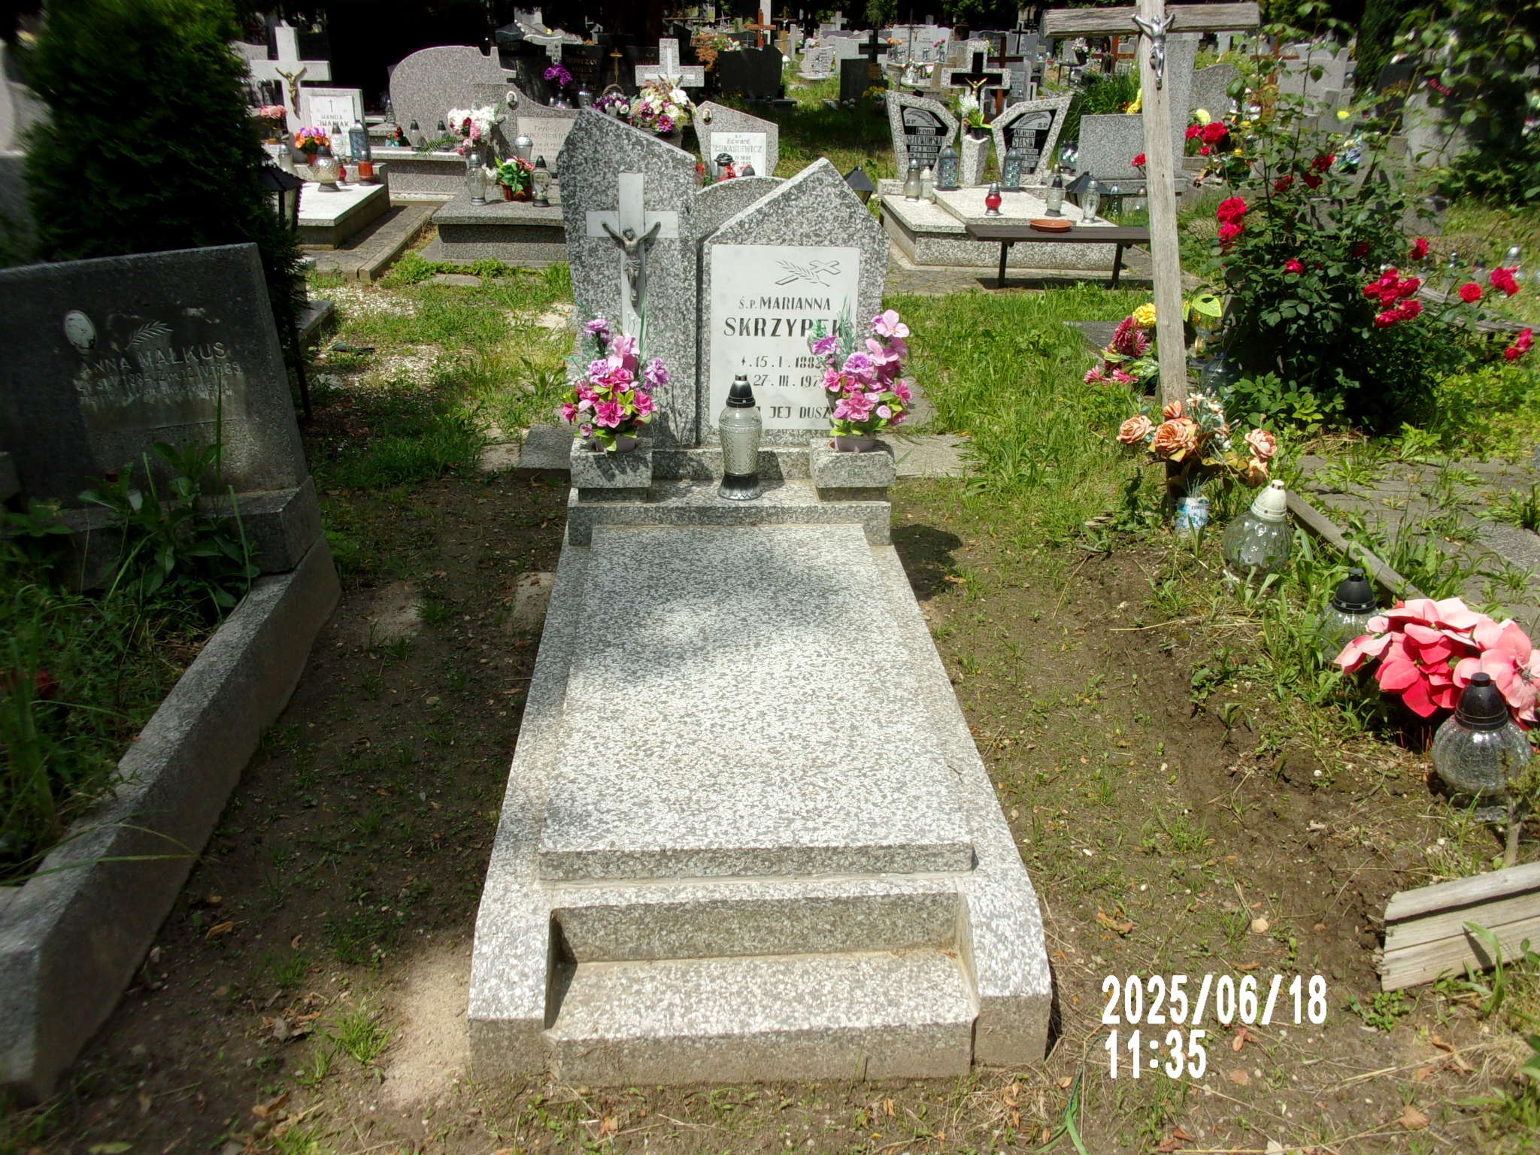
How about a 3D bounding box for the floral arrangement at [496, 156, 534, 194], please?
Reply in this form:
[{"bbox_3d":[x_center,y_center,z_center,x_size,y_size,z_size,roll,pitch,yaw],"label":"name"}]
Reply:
[{"bbox_3d":[-1.698,-2.659,8.284,0.257,0.261,0.230,0,24,-4],"label":"floral arrangement"}]

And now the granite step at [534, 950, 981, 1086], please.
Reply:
[{"bbox_3d":[-0.009,0.696,1.971,0.634,0.098,0.180,0,24,-4],"label":"granite step"}]

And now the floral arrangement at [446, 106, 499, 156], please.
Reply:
[{"bbox_3d":[-2.278,-3.401,9.530,0.410,0.410,0.340,0,24,-4],"label":"floral arrangement"}]

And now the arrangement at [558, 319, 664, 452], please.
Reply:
[{"bbox_3d":[-0.414,-0.495,3.252,0.270,0.370,0.230,0,24,-4],"label":"arrangement"}]

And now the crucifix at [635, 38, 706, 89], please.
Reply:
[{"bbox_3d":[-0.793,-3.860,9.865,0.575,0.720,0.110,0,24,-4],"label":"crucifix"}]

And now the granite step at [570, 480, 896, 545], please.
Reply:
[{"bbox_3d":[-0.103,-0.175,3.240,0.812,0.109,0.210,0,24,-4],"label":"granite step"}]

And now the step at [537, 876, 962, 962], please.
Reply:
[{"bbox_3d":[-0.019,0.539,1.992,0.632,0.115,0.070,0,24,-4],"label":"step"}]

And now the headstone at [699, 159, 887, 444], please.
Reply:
[{"bbox_3d":[0.058,-0.736,3.352,0.486,0.763,0.110,-1,23,-4],"label":"headstone"}]

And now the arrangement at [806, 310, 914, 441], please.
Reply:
[{"bbox_3d":[0.227,-0.501,3.110,0.266,0.335,0.220,0,24,-4],"label":"arrangement"}]

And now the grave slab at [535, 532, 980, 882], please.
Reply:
[{"bbox_3d":[-0.063,0.177,2.671,0.705,0.058,1.408,0,24,-4],"label":"grave slab"}]

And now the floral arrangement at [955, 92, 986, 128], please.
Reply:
[{"bbox_3d":[1.589,-3.702,9.880,0.260,0.310,0.230,0,24,-4],"label":"floral arrangement"}]

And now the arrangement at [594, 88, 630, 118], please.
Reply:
[{"bbox_3d":[-1.485,-4.450,11.694,0.350,0.330,0.300,0,24,-4],"label":"arrangement"}]

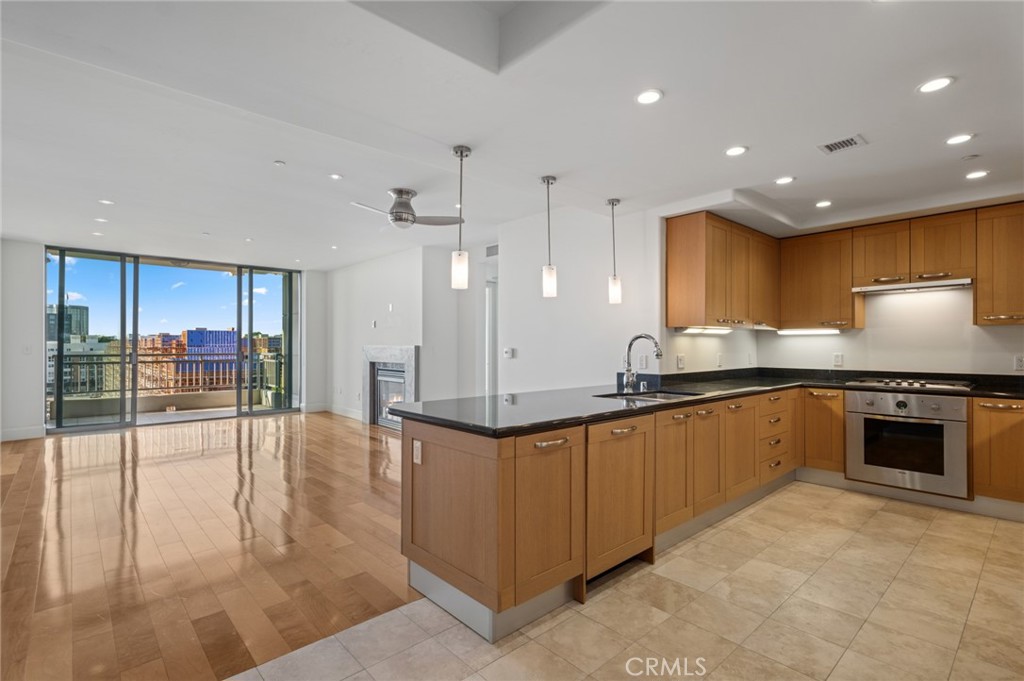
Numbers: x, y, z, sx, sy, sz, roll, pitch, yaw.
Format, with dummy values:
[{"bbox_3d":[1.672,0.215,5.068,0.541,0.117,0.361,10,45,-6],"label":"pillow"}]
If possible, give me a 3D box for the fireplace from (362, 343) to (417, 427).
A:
[{"bbox_3d":[-1.804,0.719,7.357,0.220,1.275,1.640,1,-1,-42],"label":"fireplace"}]

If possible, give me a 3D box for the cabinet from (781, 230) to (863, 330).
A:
[{"bbox_3d":[3.005,-0.557,4.703,0.325,0.906,0.633,1,-1,-42],"label":"cabinet"}]

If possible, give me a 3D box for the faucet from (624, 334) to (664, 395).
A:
[{"bbox_3d":[0.965,0.169,3.525,0.105,0.435,0.310,1,-1,-42],"label":"faucet"}]

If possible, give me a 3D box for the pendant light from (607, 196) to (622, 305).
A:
[{"bbox_3d":[0.833,-0.718,3.928,0.108,0.835,0.108,0,-1,0],"label":"pendant light"}]

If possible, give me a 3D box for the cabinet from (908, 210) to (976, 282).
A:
[{"bbox_3d":[3.612,-0.755,4.031,0.325,0.531,0.402,1,-1,-42],"label":"cabinet"}]

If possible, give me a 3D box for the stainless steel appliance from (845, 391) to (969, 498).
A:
[{"bbox_3d":[3.336,0.809,4.064,0.580,0.751,0.762,1,-1,-42],"label":"stainless steel appliance"}]

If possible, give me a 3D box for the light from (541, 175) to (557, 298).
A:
[{"bbox_3d":[0.256,-0.723,3.399,0.108,0.836,0.108,0,-1,0],"label":"light"}]

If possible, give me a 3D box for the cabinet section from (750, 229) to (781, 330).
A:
[{"bbox_3d":[2.291,-0.549,4.687,0.726,0.896,0.344,1,-1,-42],"label":"cabinet section"}]

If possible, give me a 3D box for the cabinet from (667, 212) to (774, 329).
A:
[{"bbox_3d":[1.992,-0.558,4.448,1.561,0.906,0.344,1,-1,-42],"label":"cabinet"}]

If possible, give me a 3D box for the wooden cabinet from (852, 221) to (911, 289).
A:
[{"bbox_3d":[3.342,-0.750,4.331,0.325,0.531,0.406,1,-1,-42],"label":"wooden cabinet"}]

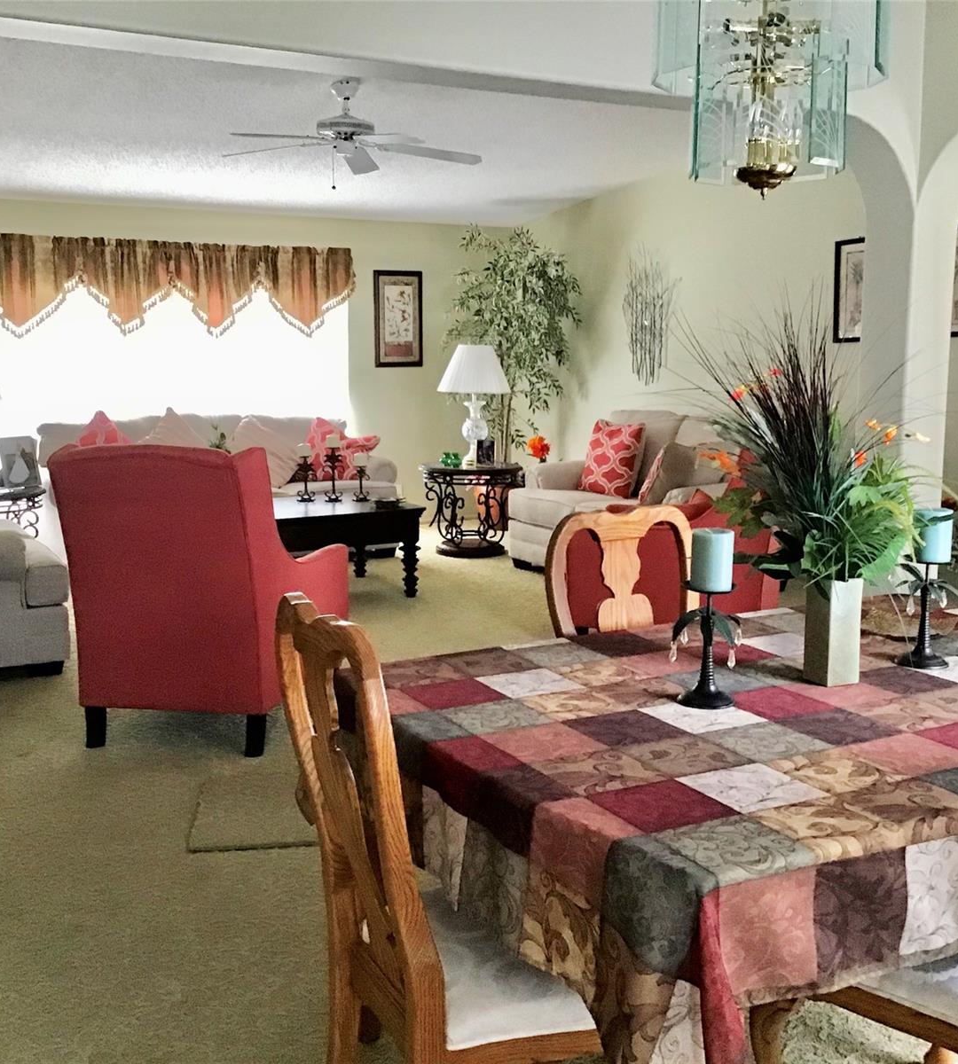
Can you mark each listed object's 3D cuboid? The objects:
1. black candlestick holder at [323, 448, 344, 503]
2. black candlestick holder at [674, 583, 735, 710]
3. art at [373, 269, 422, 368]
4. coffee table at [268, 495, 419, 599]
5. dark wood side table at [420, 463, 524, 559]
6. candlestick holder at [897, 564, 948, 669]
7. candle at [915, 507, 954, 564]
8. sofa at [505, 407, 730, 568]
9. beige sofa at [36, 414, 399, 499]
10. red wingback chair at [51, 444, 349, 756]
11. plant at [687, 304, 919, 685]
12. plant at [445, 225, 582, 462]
[{"bbox_3d":[-0.851,-0.335,7.425,0.123,0.309,0.123,0,8,0],"label":"black candlestick holder"},{"bbox_3d":[0.421,0.205,2.333,0.122,0.222,0.122,0,9,0],"label":"black candlestick holder"},{"bbox_3d":[-0.611,-1.602,9.586,0.401,0.720,0.035,-4,9,-28],"label":"art"},{"bbox_3d":[-1.020,0.113,7.105,1.235,0.494,0.795,-5,10,-30],"label":"coffee table"},{"bbox_3d":[-0.049,-0.147,8.578,0.690,0.584,0.690,0,8,0],"label":"dark wood side table"},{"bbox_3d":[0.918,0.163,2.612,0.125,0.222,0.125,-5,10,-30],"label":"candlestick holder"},{"bbox_3d":[0.928,0.007,2.588,0.078,0.105,0.078,-5,10,-30],"label":"candle"},{"bbox_3d":[0.992,-0.206,7.640,1.037,0.966,1.676,-5,10,-30],"label":"sofa"},{"bbox_3d":[-1.675,-0.276,8.223,2.180,0.930,0.994,-5,10,-30],"label":"beige sofa"},{"bbox_3d":[-0.998,0.192,4.609,0.770,1.060,0.870,2,8,11],"label":"red wingback chair"},{"bbox_3d":[0.591,-0.066,2.322,0.420,0.699,0.400,-4,9,-28],"label":"plant"},{"bbox_3d":[0.247,-1.156,9.615,0.950,2.281,0.850,-4,9,-28],"label":"plant"}]

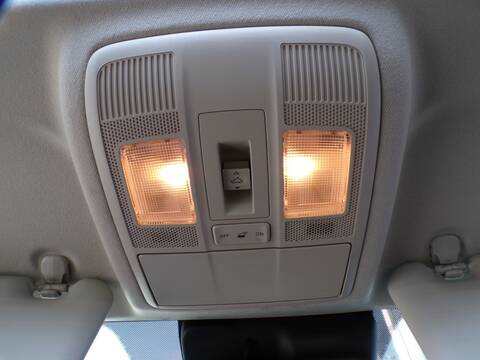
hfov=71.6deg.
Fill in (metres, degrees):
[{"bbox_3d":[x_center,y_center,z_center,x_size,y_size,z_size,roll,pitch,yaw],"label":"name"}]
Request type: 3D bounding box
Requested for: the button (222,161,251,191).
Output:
[{"bbox_3d":[-0.003,-0.003,0.252,0.021,0.010,0.020,-3,-65,3],"label":"button"}]

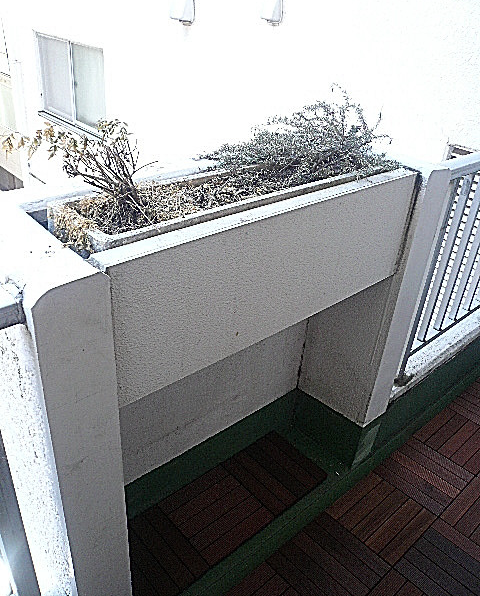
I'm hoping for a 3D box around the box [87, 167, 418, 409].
[{"bbox_3d":[0.041,-0.122,1.384,1.013,0.335,0.275,-22,39,-37],"label":"box"}]

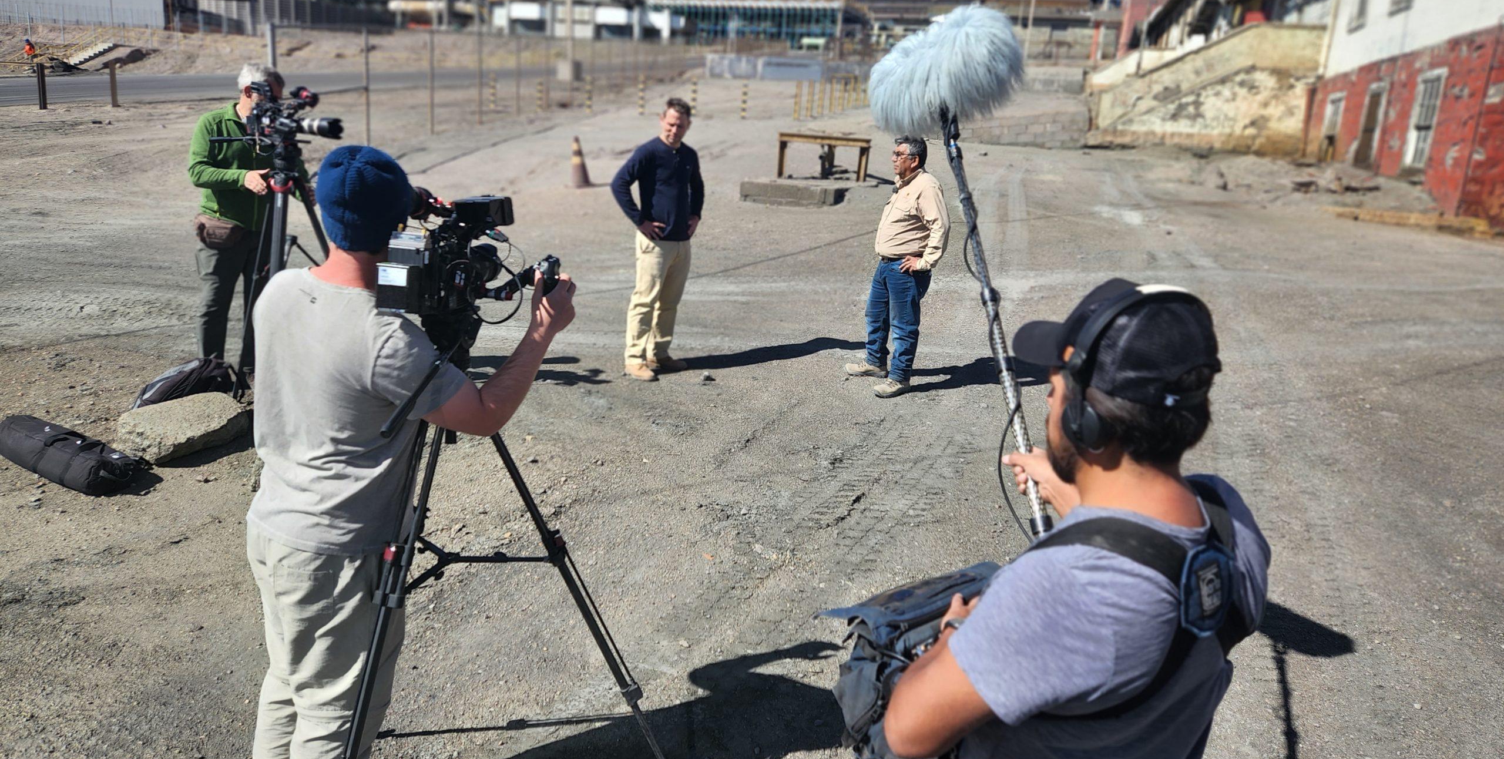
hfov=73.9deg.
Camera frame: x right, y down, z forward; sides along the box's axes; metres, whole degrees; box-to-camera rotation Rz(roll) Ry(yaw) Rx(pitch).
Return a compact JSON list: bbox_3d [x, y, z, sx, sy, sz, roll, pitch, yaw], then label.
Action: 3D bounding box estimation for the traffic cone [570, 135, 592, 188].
[{"bbox_3d":[-2.788,-3.546,16.300,0.360,0.790,0.360,6,14,10],"label":"traffic cone"}]

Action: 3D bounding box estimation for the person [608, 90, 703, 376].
[{"bbox_3d":[-0.601,-0.916,6.580,0.630,1.790,0.380,-3,15,-27],"label":"person"}]

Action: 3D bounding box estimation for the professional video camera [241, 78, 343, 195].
[{"bbox_3d":[-2.626,-1.382,5.720,0.600,0.600,0.320,0,14,-15],"label":"professional video camera"}]

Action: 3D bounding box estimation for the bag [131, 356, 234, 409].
[{"bbox_3d":[-3.203,-0.058,5.749,0.560,0.280,0.360,-3,15,-24],"label":"bag"}]

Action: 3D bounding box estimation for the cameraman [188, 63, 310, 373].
[{"bbox_3d":[-2.948,-0.894,5.933,0.520,1.780,0.600,9,15,21],"label":"cameraman"}]

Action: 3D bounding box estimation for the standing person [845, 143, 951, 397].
[{"bbox_3d":[1.025,-0.809,6.734,0.500,1.690,0.580,-2,15,-22],"label":"standing person"}]

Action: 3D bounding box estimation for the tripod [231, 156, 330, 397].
[{"bbox_3d":[-2.569,-0.555,5.690,0.850,1.360,0.850,0,14,-15],"label":"tripod"}]

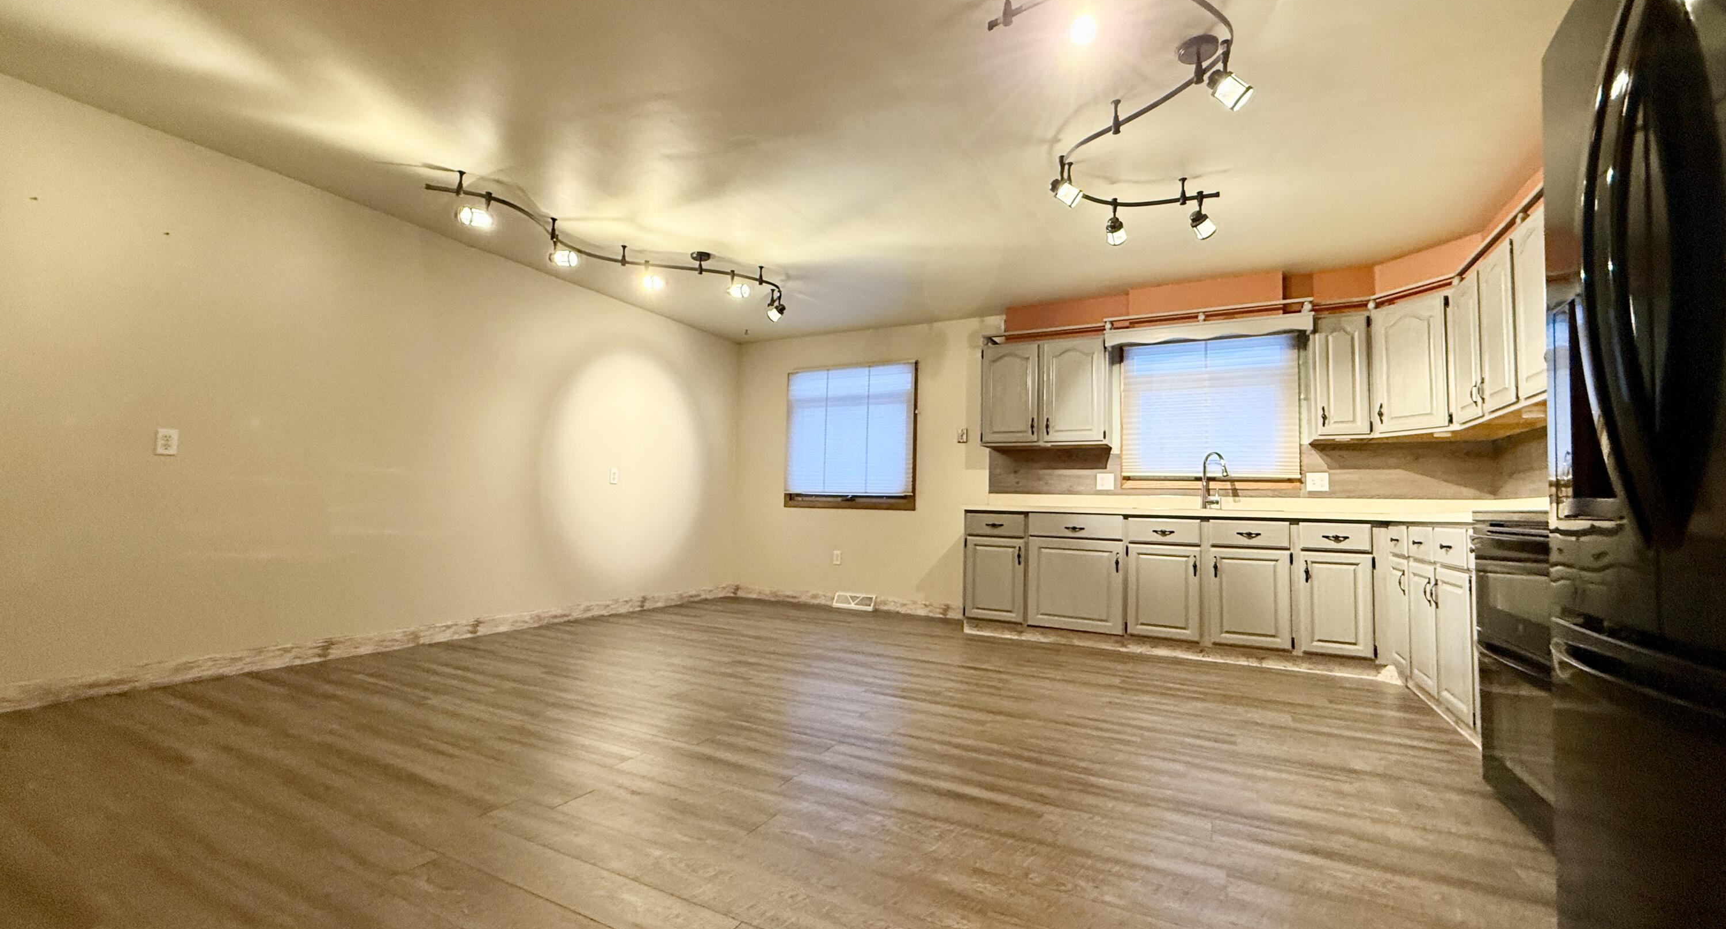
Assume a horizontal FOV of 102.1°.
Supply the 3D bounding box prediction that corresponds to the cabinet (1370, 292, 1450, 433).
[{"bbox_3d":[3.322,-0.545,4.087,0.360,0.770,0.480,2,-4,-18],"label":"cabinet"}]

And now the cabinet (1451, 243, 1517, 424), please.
[{"bbox_3d":[3.182,-0.595,3.358,0.330,0.770,0.880,-1,-4,27],"label":"cabinet"}]

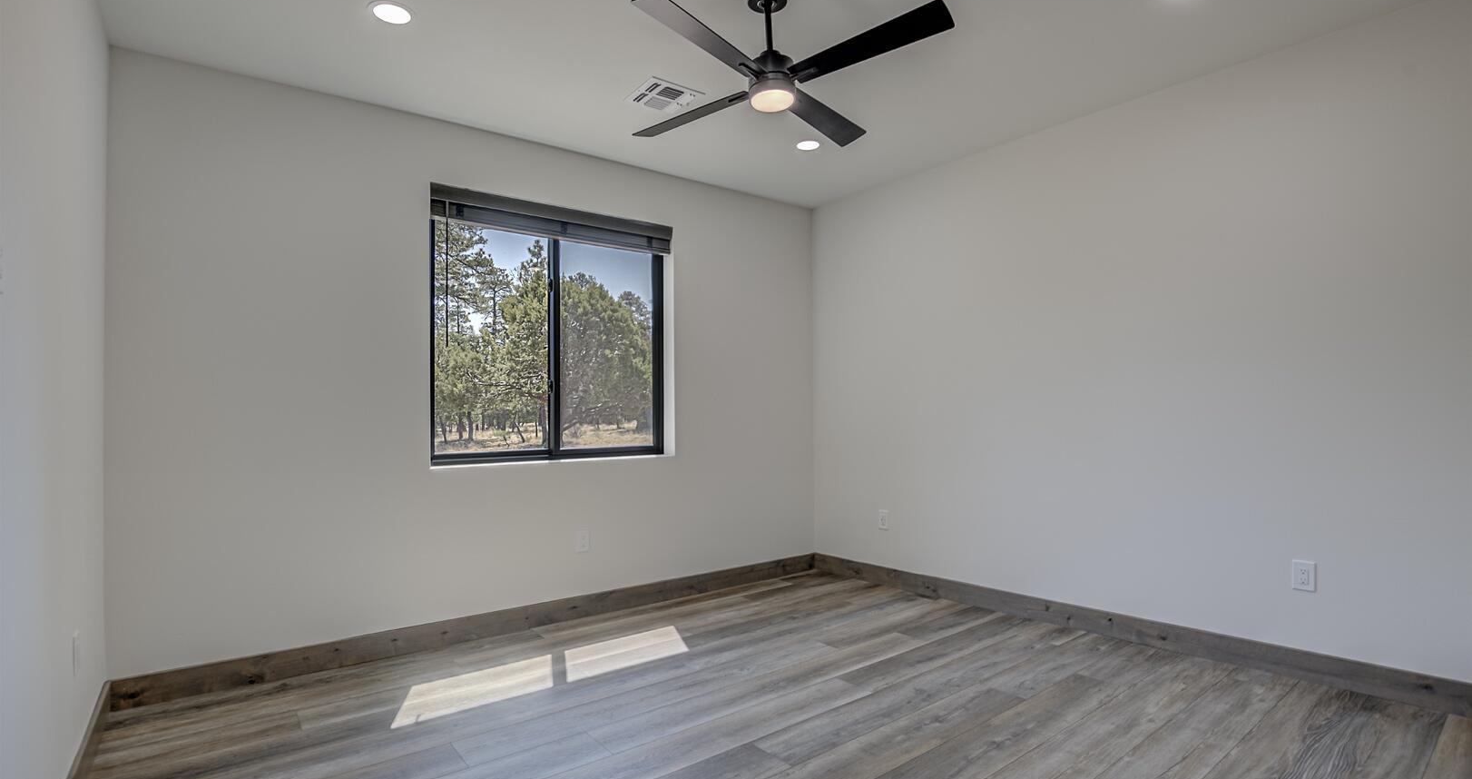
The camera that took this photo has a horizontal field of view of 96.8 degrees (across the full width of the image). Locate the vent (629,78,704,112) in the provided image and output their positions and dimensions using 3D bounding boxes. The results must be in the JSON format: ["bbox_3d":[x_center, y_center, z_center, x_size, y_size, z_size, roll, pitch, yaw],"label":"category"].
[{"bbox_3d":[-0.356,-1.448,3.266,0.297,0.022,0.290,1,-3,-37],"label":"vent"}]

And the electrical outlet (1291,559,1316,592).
[{"bbox_3d":[2.436,0.801,2.804,0.010,0.120,0.074,1,-3,-39],"label":"electrical outlet"}]

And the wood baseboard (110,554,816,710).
[{"bbox_3d":[-0.985,1.276,3.815,3.877,0.128,0.020,1,-3,-37],"label":"wood baseboard"}]

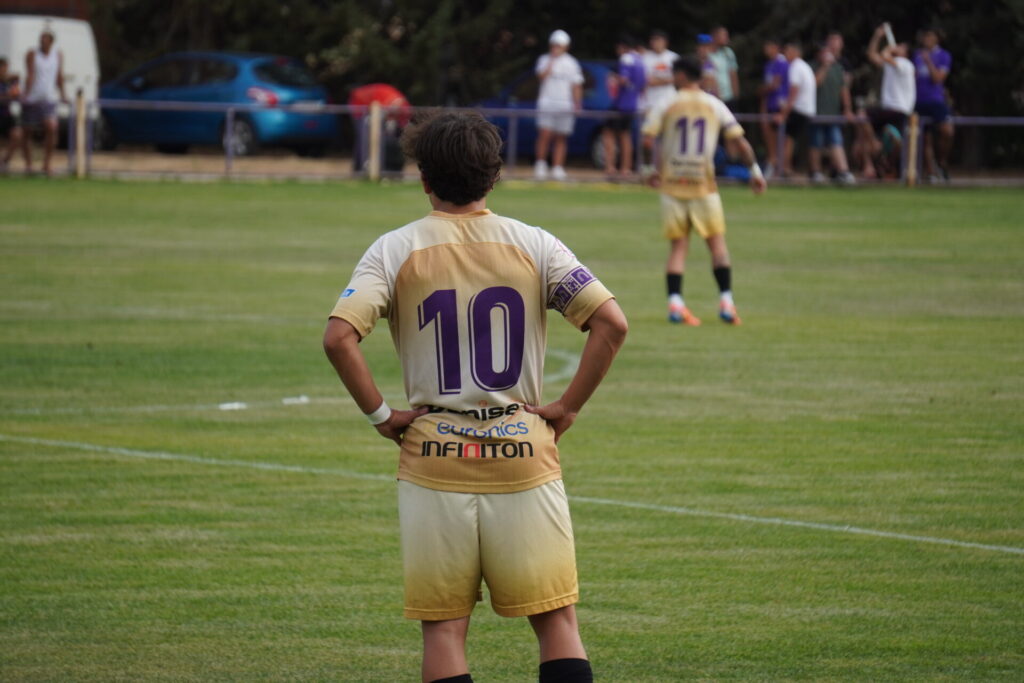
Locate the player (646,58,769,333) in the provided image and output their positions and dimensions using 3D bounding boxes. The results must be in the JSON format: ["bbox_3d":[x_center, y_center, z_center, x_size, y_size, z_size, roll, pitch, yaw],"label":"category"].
[{"bbox_3d":[1.266,-0.994,54.300,0.780,1.765,0.450,1,2,15],"label":"player"}]

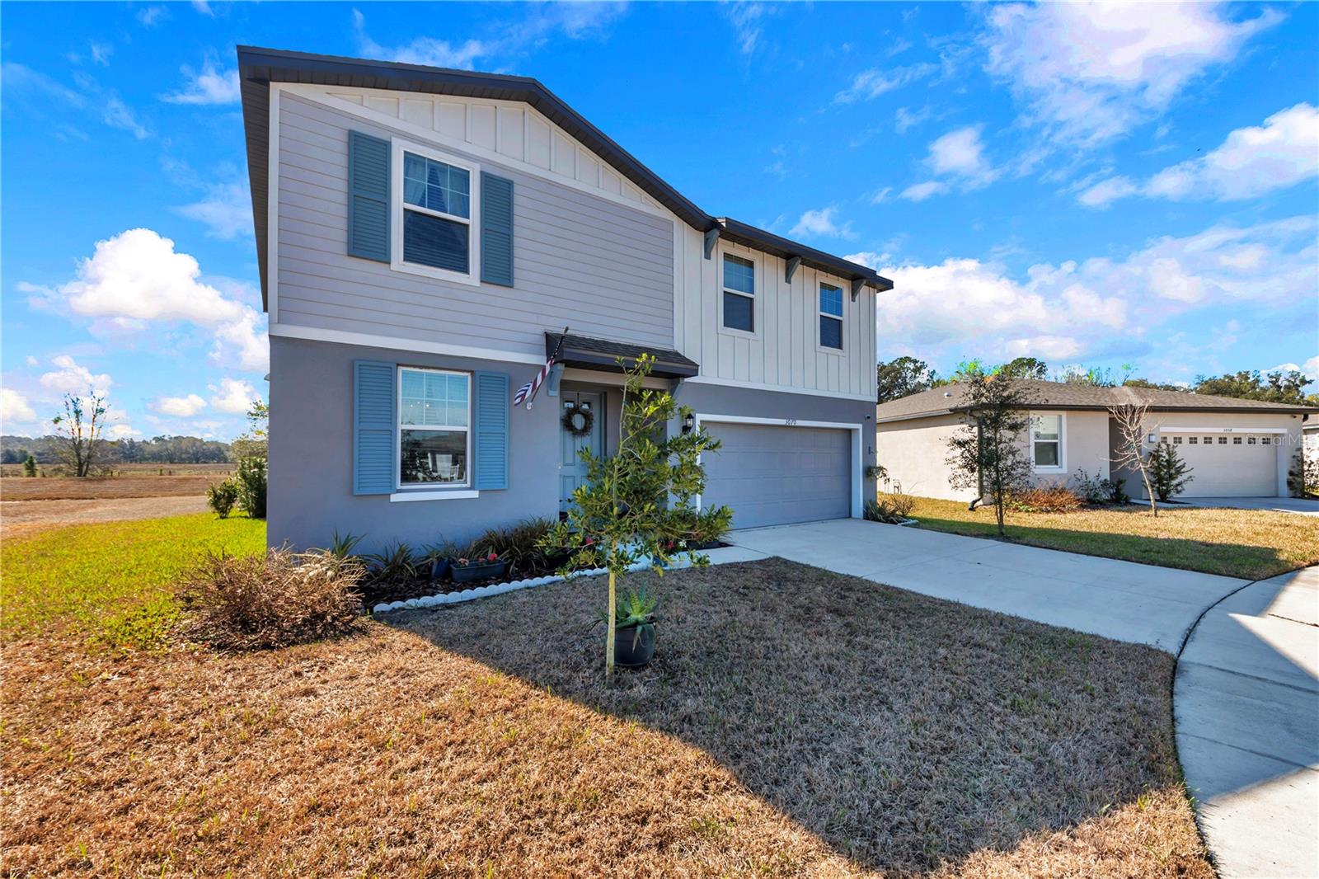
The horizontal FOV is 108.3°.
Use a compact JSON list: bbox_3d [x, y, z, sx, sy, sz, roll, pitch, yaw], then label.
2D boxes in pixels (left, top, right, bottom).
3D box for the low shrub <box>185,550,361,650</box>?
[{"bbox_3d":[-3.799,1.460,4.762,1.380,0.740,1.100,1,-2,-33],"label":"low shrub"}]

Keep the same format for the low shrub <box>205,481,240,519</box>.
[{"bbox_3d":[-11.275,1.572,12.315,0.640,0.930,0.640,2,-2,-42],"label":"low shrub"}]

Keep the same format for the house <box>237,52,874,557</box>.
[{"bbox_3d":[-2.474,-1.726,13.386,12.600,7.650,12.000,1,-2,-33],"label":"house"}]

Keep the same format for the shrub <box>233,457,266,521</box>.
[{"bbox_3d":[-10.588,1.230,12.425,0.880,1.620,0.880,2,-2,-40],"label":"shrub"}]

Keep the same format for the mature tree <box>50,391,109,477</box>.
[{"bbox_3d":[-46.184,-0.456,38.108,2.900,6.900,2.900,-1,-2,39],"label":"mature tree"}]

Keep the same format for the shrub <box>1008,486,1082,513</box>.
[{"bbox_3d":[10.510,1.539,13.011,1.850,0.680,1.100,0,-2,-3],"label":"shrub"}]

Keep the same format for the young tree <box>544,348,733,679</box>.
[{"bbox_3d":[-0.171,0.567,3.719,1.380,2.460,1.300,0,-2,-3],"label":"young tree"}]

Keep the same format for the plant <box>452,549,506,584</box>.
[{"bbox_3d":[-2.417,1.667,6.406,0.620,0.370,0.250,1,-2,-33],"label":"plant"}]

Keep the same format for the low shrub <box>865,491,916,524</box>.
[{"bbox_3d":[5.588,1.642,11.510,0.950,0.660,0.950,1,-2,-33],"label":"low shrub"}]

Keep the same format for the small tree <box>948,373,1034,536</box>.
[{"bbox_3d":[6.833,0.271,9.903,1.440,3.400,1.420,-1,-2,35],"label":"small tree"}]

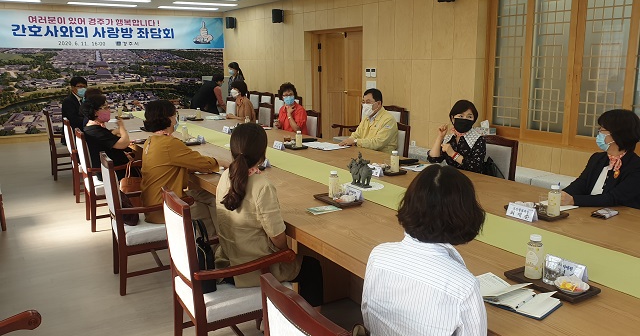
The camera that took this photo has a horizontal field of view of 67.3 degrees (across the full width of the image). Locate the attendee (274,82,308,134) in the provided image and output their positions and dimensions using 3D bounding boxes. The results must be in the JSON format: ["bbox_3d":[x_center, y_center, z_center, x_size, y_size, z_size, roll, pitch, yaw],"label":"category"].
[{"bbox_3d":[-0.409,-0.349,5.798,0.488,1.298,0.683,8,16,33],"label":"attendee"}]

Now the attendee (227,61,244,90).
[{"bbox_3d":[-1.637,-1.281,9.367,0.332,1.542,0.449,-13,18,-42],"label":"attendee"}]

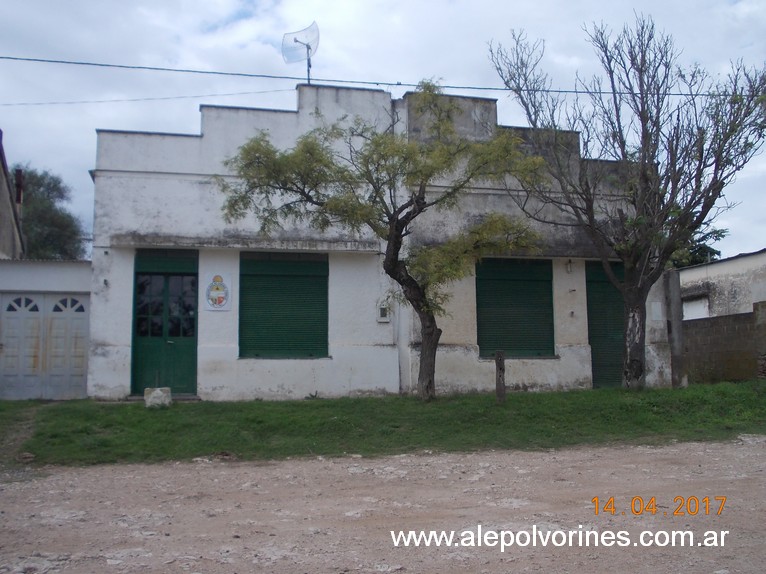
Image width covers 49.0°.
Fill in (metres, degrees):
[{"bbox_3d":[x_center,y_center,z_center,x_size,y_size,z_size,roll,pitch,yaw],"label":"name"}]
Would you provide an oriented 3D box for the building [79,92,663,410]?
[{"bbox_3d":[-0.527,-0.535,21.263,12.320,6.392,8.000,1,-7,-14],"label":"building"}]

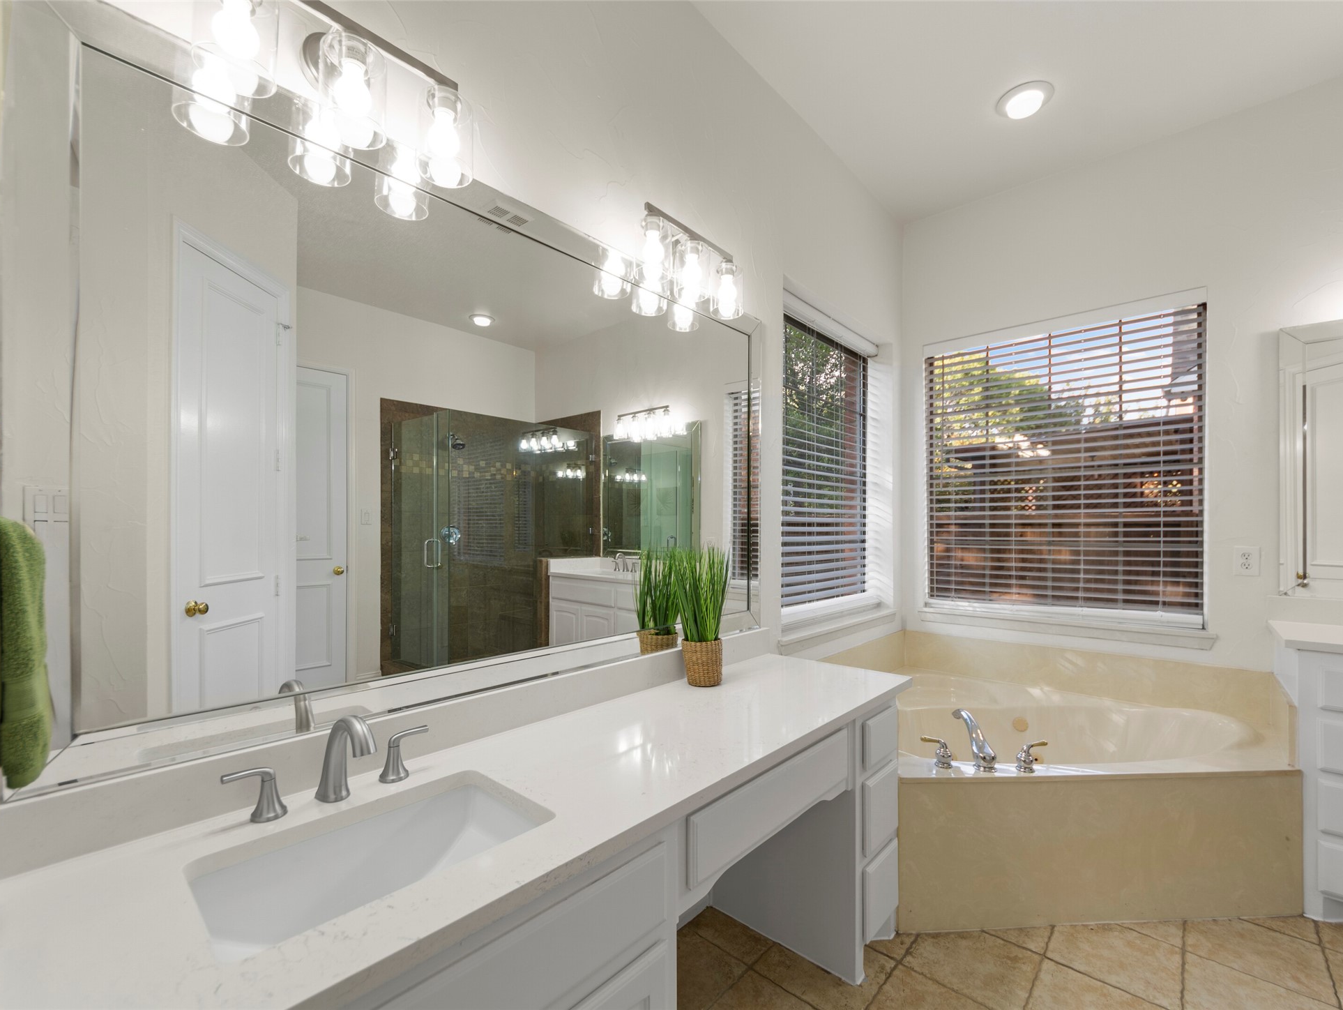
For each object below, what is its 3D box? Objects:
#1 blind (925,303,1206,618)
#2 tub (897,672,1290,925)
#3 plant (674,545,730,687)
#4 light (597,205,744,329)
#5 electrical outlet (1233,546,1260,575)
[{"bbox_3d":[1.905,-0.168,2.550,1.110,1.400,0.055,-1,-2,40],"label":"blind"},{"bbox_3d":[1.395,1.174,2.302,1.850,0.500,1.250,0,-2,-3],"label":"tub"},{"bbox_3d":[0.097,0.344,1.582,0.170,0.430,0.170,0,-2,0],"label":"plant"},{"bbox_3d":[0.055,-0.737,1.563,0.140,0.215,0.430,-2,-2,45],"label":"light"},{"bbox_3d":[2.433,0.240,2.134,0.075,0.122,0.008,-1,-2,40],"label":"electrical outlet"}]

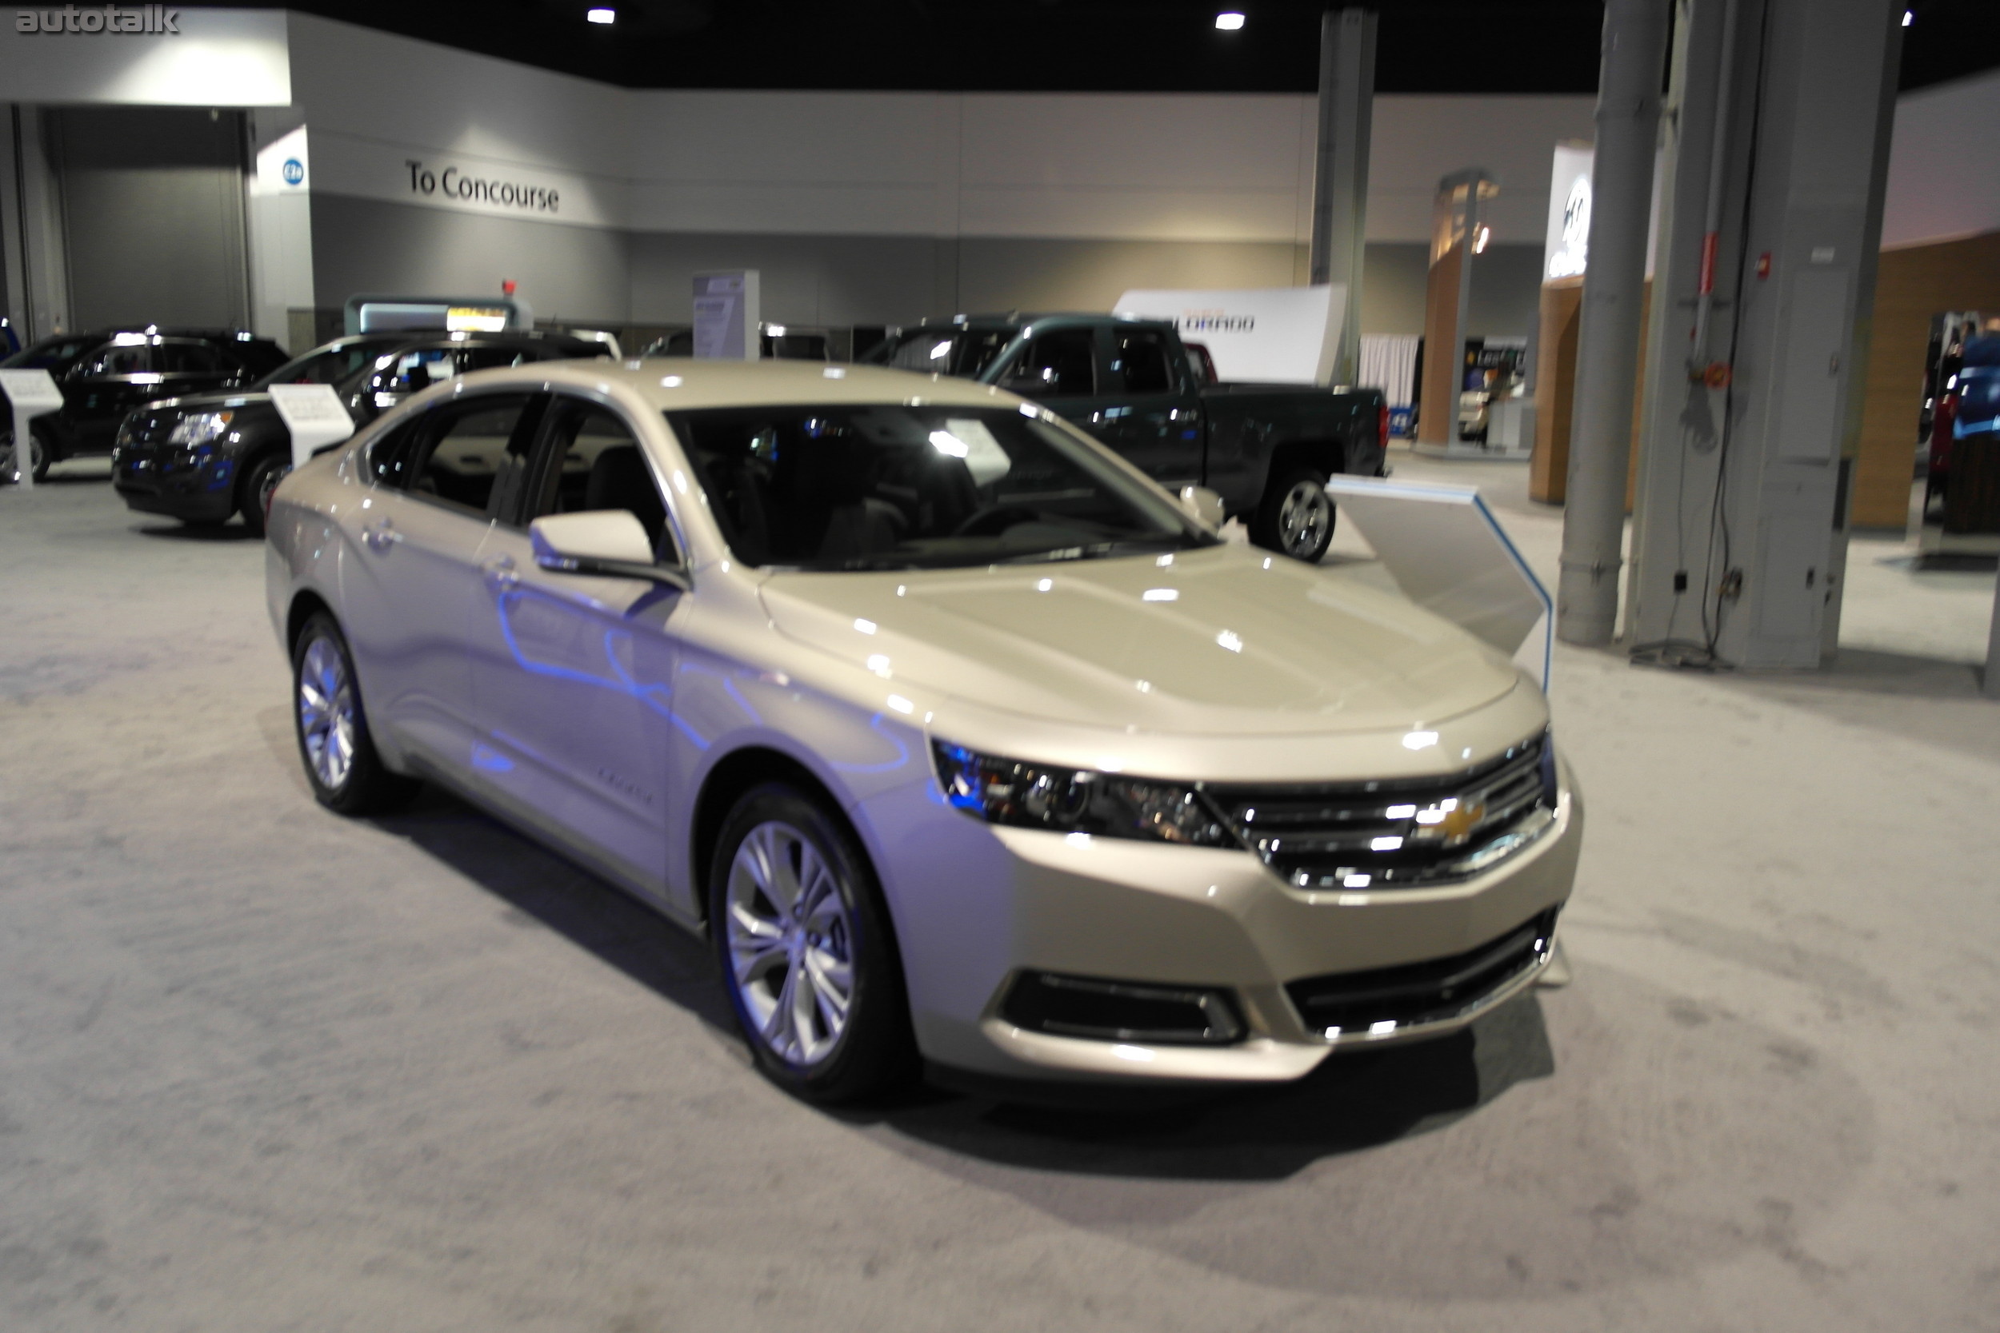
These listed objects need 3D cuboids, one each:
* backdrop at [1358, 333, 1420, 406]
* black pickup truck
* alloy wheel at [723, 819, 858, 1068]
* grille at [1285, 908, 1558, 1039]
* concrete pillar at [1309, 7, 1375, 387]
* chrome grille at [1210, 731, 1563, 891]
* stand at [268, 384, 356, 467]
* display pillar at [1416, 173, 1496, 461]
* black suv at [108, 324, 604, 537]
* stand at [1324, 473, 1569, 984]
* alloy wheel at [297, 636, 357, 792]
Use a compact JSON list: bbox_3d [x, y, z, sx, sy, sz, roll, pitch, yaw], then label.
[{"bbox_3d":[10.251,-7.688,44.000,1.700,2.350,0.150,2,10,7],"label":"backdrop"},{"bbox_3d":[0.520,-1.710,12.920,5.840,1.910,2.030,-6,12,-38],"label":"black pickup truck"},{"bbox_3d":[-0.367,0.560,3.483,0.200,0.510,0.510,-7,13,-39],"label":"alloy wheel"},{"bbox_3d":[0.885,0.603,3.240,0.870,0.135,0.140,-7,13,-39],"label":"grille"},{"bbox_3d":[7.228,-9.232,35.444,1.120,9.400,1.120,2,10,7],"label":"concrete pillar"},{"bbox_3d":[0.838,0.295,3.253,1.060,0.235,0.210,-7,13,-39],"label":"chrome grille"},{"bbox_3d":[-5.516,-1.582,13.326,0.520,1.300,0.400,-4,11,-27],"label":"stand"},{"bbox_3d":[10.267,-7.947,37.696,1.250,6.250,0.900,2,10,7],"label":"display pillar"},{"bbox_3d":[-5.800,-2.290,16.080,1.930,1.750,4.950,10,13,40],"label":"black suv"},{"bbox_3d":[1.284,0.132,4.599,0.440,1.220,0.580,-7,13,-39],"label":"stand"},{"bbox_3d":[-2.180,0.146,5.626,0.200,0.510,0.510,-7,13,-39],"label":"alloy wheel"}]

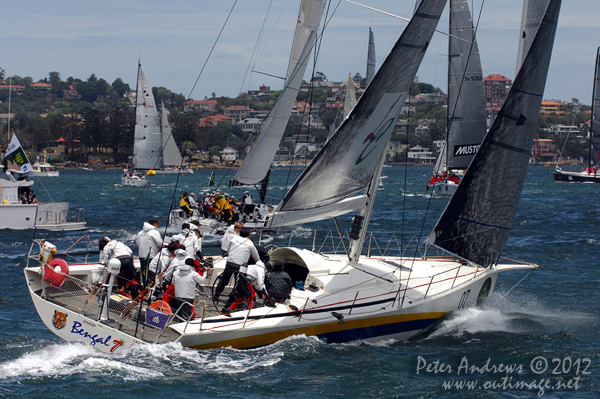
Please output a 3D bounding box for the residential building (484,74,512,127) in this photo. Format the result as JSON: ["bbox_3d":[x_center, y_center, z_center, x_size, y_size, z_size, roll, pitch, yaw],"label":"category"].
[{"bbox_3d":[129.795,-64.734,1960.000,18.500,34.000,17.000,0,1,0],"label":"residential building"}]

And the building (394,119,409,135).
[{"bbox_3d":[60.951,-43.837,1800.000,10.000,9.400,10.000,0,1,0],"label":"building"}]

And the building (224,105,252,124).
[{"bbox_3d":[-38.265,-52.460,1850.000,17.800,11.500,12.000,0,1,0],"label":"building"}]

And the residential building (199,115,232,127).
[{"bbox_3d":[-50.475,-46.467,1780.000,20.000,7.800,13.000,0,1,0],"label":"residential building"}]

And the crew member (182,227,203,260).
[{"bbox_3d":[-2.249,1.255,62.700,0.530,1.450,0.550,1,1,41],"label":"crew member"}]

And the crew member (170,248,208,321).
[{"bbox_3d":[-2.201,1.743,59.700,0.650,1.300,0.700,0,1,23],"label":"crew member"}]

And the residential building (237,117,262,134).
[{"bbox_3d":[-28.899,-42.911,1750.000,16.000,9.800,12.000,0,1,0],"label":"residential building"}]

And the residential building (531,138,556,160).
[{"bbox_3d":[154.751,-31.776,1905.000,16.500,13.500,13.000,0,1,0],"label":"residential building"}]

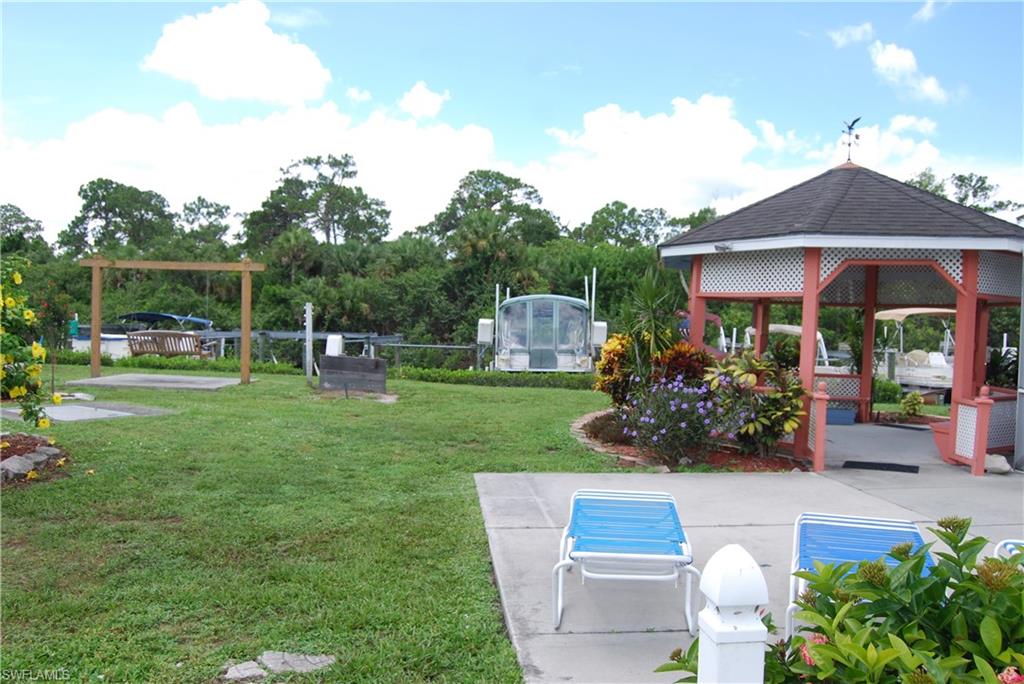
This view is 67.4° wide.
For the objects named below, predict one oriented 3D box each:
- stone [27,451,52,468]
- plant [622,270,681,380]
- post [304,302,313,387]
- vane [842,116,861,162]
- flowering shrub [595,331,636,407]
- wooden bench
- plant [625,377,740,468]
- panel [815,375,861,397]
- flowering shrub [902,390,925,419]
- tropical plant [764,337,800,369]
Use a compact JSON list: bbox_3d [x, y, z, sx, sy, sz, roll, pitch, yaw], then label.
[{"bbox_3d":[-4.522,1.129,7.354,0.250,0.110,0.200,3,3,30],"label":"stone"},{"bbox_3d":[1.908,0.137,10.512,0.850,2.200,0.820,2,2,11],"label":"plant"},{"bbox_3d":[-4.024,0.040,15.217,0.130,1.630,0.130,1,2,0],"label":"post"},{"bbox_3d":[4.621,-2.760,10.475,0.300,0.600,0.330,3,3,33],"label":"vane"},{"bbox_3d":[1.622,0.575,11.930,0.720,1.220,0.700,2,2,11],"label":"flowering shrub"},{"bbox_3d":[-6.853,0.050,15.420,1.520,0.550,0.600,2,2,5],"label":"wooden bench"},{"bbox_3d":[1.928,0.867,8.739,1.250,0.880,1.100,2,2,11],"label":"plant"},{"bbox_3d":[4.920,0.712,12.577,1.450,0.360,0.050,2,2,11],"label":"panel"},{"bbox_3d":[6.590,1.028,12.643,0.370,0.440,0.370,2,2,11],"label":"flowering shrub"},{"bbox_3d":[4.710,0.597,13.329,0.650,1.220,0.600,2,2,11],"label":"tropical plant"}]

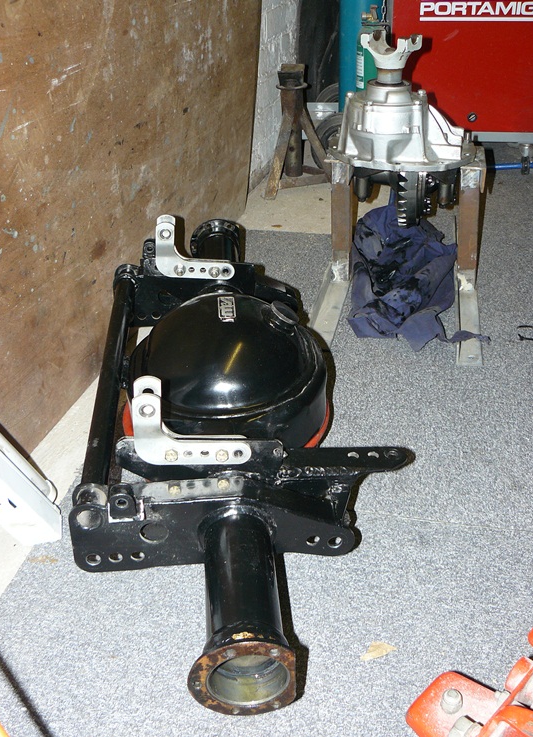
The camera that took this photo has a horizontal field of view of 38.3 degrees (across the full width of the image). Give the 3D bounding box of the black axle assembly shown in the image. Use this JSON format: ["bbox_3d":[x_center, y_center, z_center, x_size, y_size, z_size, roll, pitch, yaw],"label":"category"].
[{"bbox_3d":[-0.055,-0.037,1.225,0.430,0.246,1.150,-4,32,-3],"label":"black axle assembly"}]

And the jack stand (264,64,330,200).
[{"bbox_3d":[0.092,-0.682,2.179,0.220,0.330,0.215,-6,32,-6],"label":"jack stand"}]

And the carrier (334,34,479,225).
[{"bbox_3d":[0.276,-0.468,1.550,0.305,0.385,0.300,3,32,9],"label":"carrier"}]

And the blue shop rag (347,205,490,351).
[{"bbox_3d":[0.310,-0.210,1.599,0.275,0.120,0.460,2,32,7],"label":"blue shop rag"}]

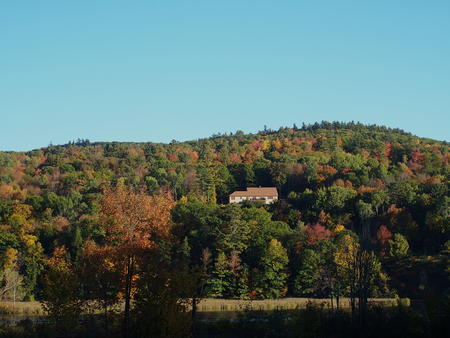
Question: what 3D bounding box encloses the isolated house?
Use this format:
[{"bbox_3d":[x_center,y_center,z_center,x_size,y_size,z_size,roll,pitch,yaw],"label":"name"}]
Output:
[{"bbox_3d":[12.180,11.340,415.000,20.200,7.300,10.000,0,-4,0],"label":"isolated house"}]

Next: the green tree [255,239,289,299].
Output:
[{"bbox_3d":[14.020,30.000,298.000,10.000,18.200,10.000,0,-4,0],"label":"green tree"}]

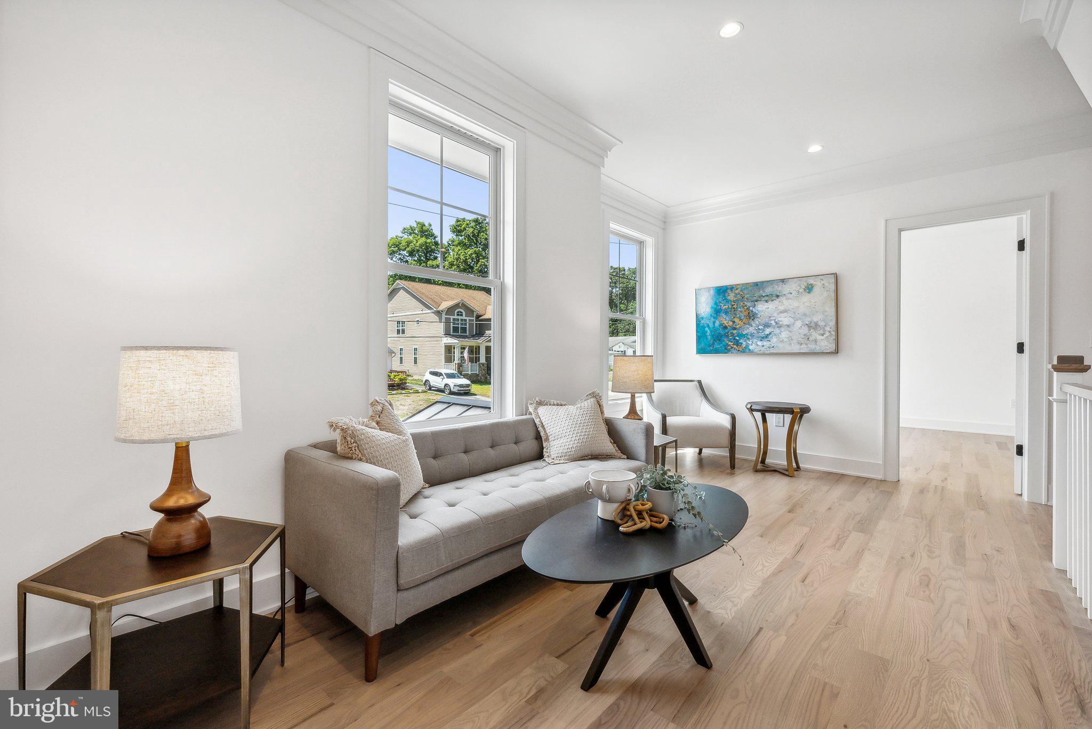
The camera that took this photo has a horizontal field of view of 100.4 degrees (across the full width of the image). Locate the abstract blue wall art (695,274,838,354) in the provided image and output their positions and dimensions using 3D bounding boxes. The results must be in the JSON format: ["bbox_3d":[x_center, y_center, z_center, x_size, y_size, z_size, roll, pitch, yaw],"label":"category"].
[{"bbox_3d":[2.128,-0.463,4.526,1.310,0.710,0.045,1,1,42],"label":"abstract blue wall art"}]

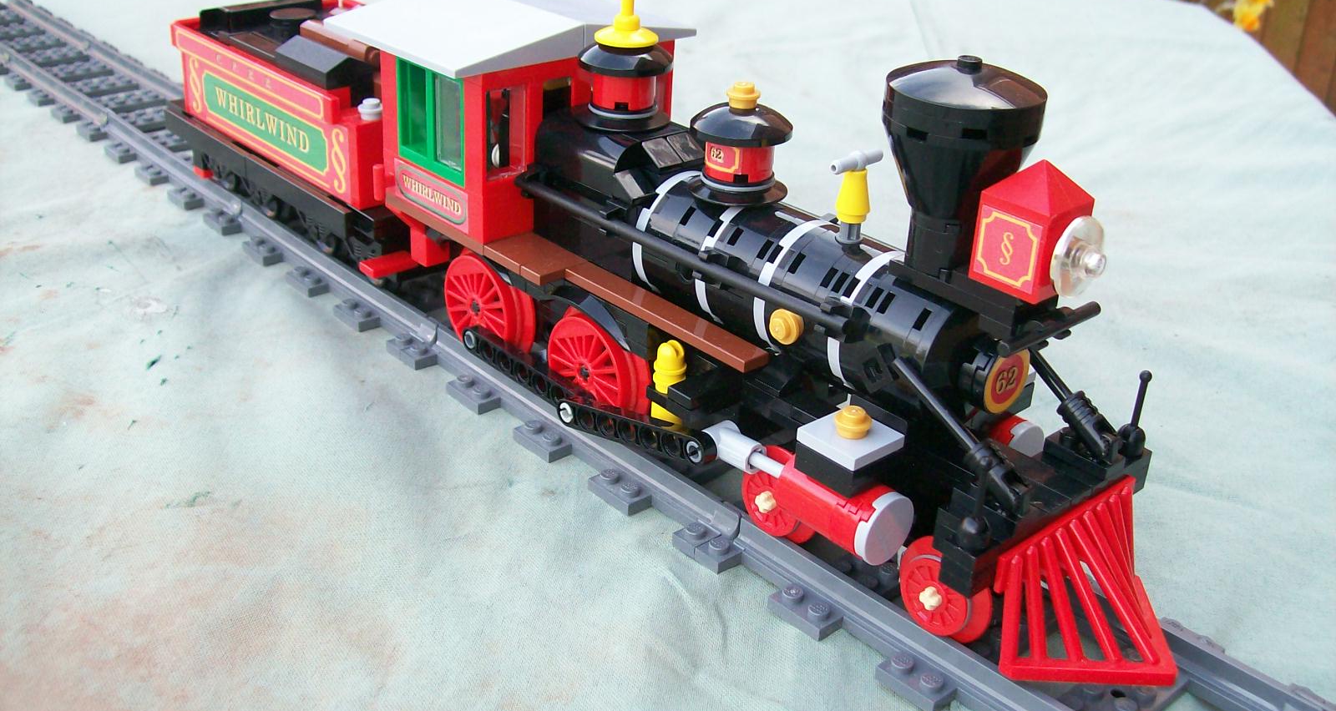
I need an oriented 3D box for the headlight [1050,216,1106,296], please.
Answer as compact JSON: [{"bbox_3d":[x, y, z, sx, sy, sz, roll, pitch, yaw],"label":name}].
[{"bbox_3d":[0.079,-0.018,0.264,0.016,0.016,0.007,-20,34,-38],"label":"headlight"}]

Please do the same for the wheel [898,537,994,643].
[{"bbox_3d":[0.057,0.050,0.290,0.006,0.024,0.024,-20,34,-38],"label":"wheel"}]

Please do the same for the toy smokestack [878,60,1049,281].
[{"bbox_3d":[0.058,-0.038,0.281,0.032,0.045,0.032,2,26,-1],"label":"toy smokestack"}]

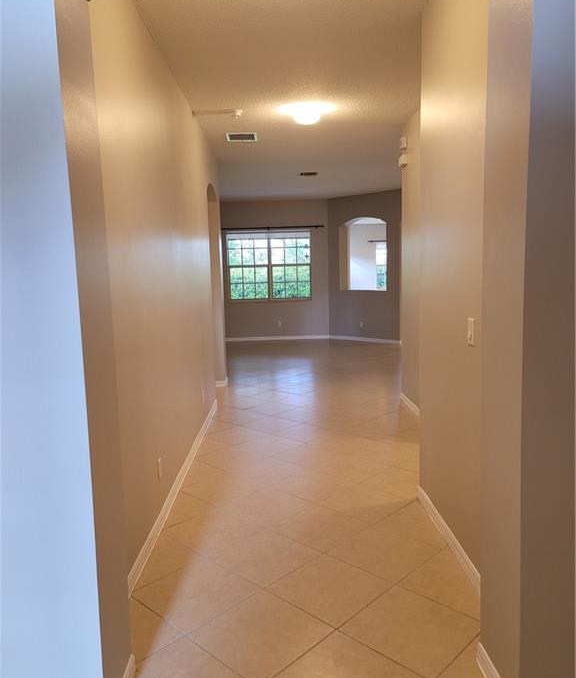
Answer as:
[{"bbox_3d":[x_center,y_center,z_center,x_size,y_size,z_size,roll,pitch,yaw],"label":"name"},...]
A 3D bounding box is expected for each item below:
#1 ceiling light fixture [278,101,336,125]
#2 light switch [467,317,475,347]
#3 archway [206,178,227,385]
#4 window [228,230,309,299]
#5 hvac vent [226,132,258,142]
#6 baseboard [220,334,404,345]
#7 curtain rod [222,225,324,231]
[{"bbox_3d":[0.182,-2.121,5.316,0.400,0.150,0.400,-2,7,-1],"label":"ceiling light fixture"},{"bbox_3d":[0.867,-0.028,2.623,0.014,0.126,0.079,-2,7,-1],"label":"light switch"},{"bbox_3d":[-0.962,-0.580,6.855,0.190,2.600,1.030,-2,7,-1],"label":"archway"},{"bbox_3d":[-0.401,-1.598,12.211,1.840,1.560,0.120,-2,7,-1],"label":"window"},{"bbox_3d":[-0.517,-2.295,6.346,0.335,0.020,0.370,-2,7,-1],"label":"hvac vent"},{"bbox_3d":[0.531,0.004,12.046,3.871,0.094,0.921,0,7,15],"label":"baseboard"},{"bbox_3d":[-0.428,-2.401,12.012,2.440,0.055,0.090,-2,7,-1],"label":"curtain rod"}]

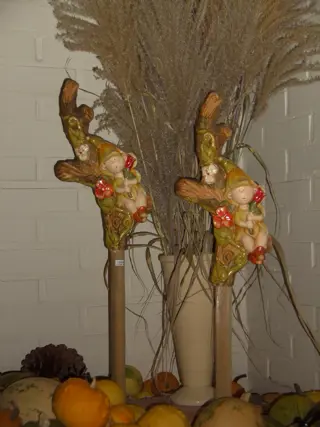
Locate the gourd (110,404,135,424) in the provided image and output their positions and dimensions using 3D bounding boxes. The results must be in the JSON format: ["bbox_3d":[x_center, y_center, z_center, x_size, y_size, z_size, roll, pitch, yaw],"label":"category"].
[{"bbox_3d":[-0.083,0.437,2.000,0.058,0.050,0.056,-1,-1,0],"label":"gourd"}]

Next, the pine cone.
[{"bbox_3d":[-0.257,0.371,2.260,0.160,0.115,0.140,-1,-1,0],"label":"pine cone"}]

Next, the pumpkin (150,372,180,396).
[{"bbox_3d":[0.017,0.424,2.300,0.069,0.057,0.065,-1,-1,0],"label":"pumpkin"}]

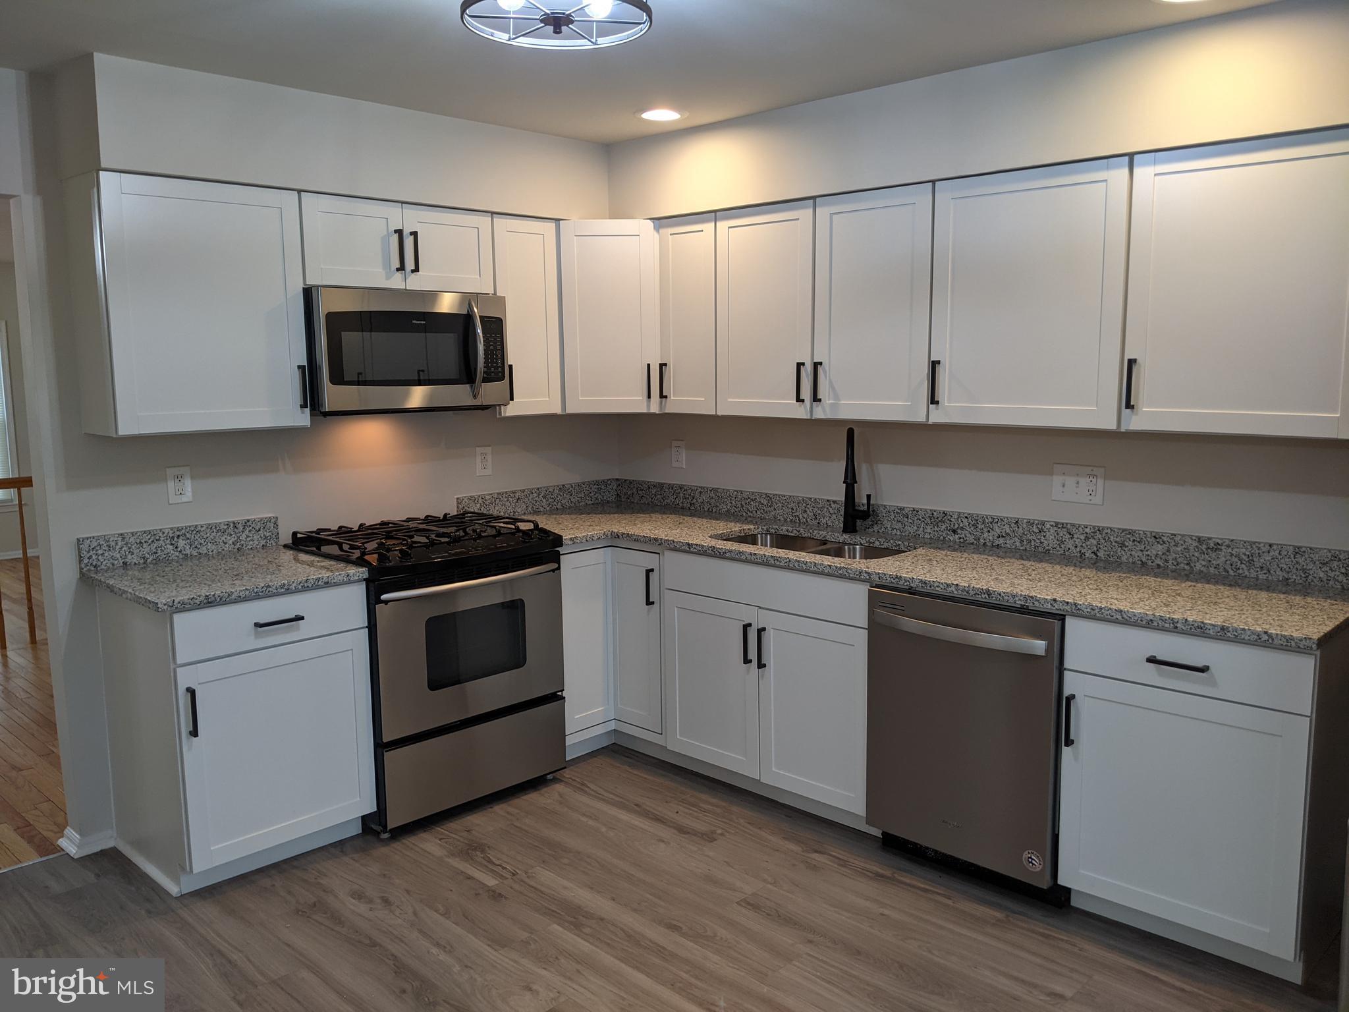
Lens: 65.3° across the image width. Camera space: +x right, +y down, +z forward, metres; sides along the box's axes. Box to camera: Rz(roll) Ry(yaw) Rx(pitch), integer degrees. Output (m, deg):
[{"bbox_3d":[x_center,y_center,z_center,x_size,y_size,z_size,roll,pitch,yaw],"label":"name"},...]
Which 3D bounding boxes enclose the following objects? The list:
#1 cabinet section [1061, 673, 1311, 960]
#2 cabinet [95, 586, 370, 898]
[{"bbox_3d":[1.479,0.734,2.892,0.590,0.614,0.625,7,11,44],"label":"cabinet section"},{"bbox_3d":[-1.416,0.673,3.428,0.632,0.882,0.607,7,11,44],"label":"cabinet"}]

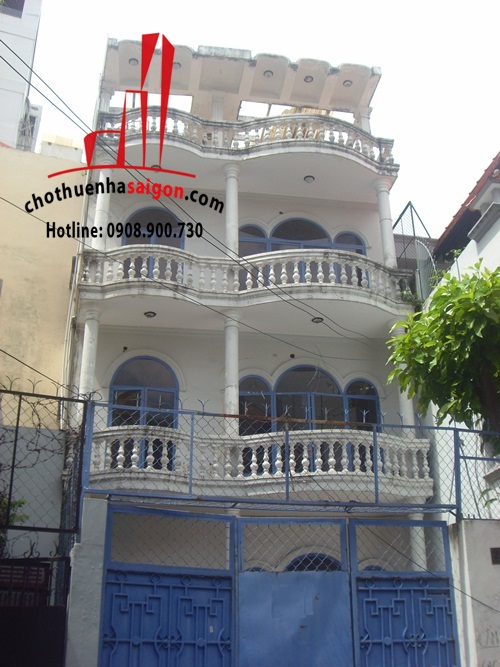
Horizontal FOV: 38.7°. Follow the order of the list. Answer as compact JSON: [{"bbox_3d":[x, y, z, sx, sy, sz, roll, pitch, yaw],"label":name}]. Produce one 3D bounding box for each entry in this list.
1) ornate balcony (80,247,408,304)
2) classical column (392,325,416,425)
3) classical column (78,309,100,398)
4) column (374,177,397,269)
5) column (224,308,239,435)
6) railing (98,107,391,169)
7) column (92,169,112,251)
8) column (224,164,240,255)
[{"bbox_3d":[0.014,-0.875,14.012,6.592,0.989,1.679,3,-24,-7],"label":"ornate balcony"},{"bbox_3d":[2.966,1.175,13.612,0.330,3.183,0.330,3,-24,-7],"label":"classical column"},{"bbox_3d":[-2.920,0.895,12.840,0.330,3.183,0.330,3,-24,-7],"label":"classical column"},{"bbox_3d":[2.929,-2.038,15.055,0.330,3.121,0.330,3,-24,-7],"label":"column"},{"bbox_3d":[-0.325,1.019,13.180,0.330,3.183,0.330,3,-24,-7],"label":"column"},{"bbox_3d":[0.052,-4.063,14.682,6.300,0.792,0.780,3,-25,-8],"label":"railing"},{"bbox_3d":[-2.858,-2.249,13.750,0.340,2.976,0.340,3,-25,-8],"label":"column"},{"bbox_3d":[-0.362,-2.194,14.624,0.330,3.121,0.330,3,-24,-7],"label":"column"}]

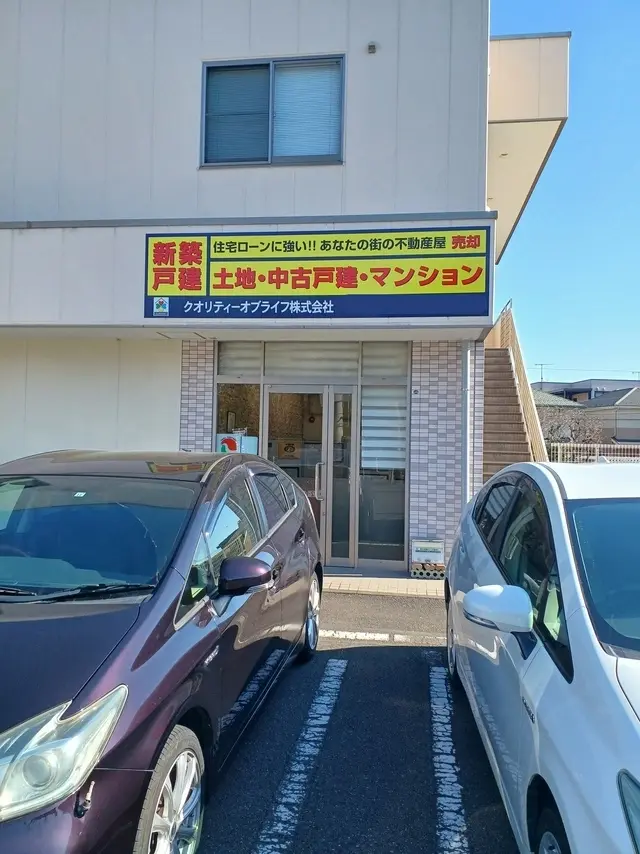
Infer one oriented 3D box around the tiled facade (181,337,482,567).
[{"bbox_3d":[0.091,0.319,7.906,3.584,2.676,0.300,1,-1,8],"label":"tiled facade"}]

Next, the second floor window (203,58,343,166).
[{"bbox_3d":[-0.584,-3.778,8.004,1.757,1.325,0.100,1,-1,8],"label":"second floor window"}]

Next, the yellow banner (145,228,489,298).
[{"bbox_3d":[-0.089,-1.701,6.983,3.608,0.639,0.080,1,-1,8],"label":"yellow banner"}]

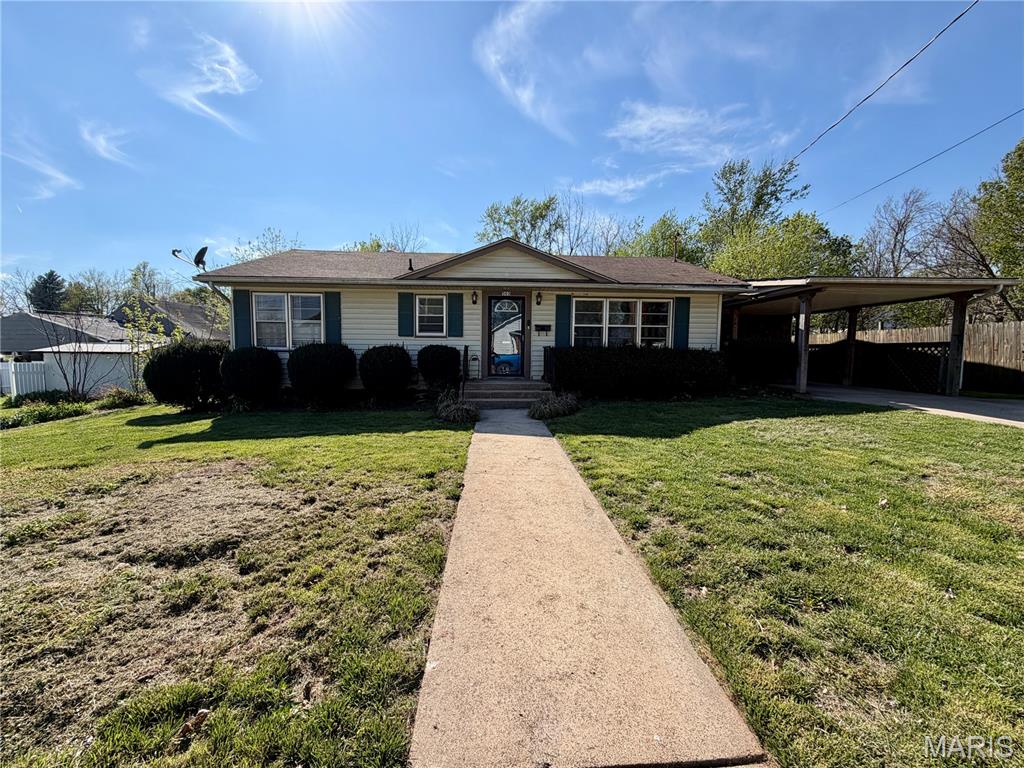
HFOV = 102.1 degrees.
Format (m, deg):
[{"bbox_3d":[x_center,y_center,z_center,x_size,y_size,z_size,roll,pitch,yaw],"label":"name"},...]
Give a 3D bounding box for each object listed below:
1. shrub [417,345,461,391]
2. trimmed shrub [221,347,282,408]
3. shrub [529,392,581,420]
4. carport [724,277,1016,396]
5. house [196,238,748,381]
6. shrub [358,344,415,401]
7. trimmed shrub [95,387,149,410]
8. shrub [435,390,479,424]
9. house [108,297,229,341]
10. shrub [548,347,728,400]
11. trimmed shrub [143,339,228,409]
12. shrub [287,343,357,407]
[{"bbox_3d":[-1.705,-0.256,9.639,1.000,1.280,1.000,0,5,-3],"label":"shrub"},{"bbox_3d":[-5.998,-0.159,9.282,1.300,1.340,1.250,0,5,-3],"label":"trimmed shrub"},{"bbox_3d":[0.878,0.368,8.715,1.050,0.500,0.950,0,5,-3],"label":"shrub"},{"bbox_3d":[9.554,-1.421,13.722,5.450,2.950,7.000,0,5,-3],"label":"carport"},{"bbox_3d":[-0.892,-2.289,14.458,13.250,4.650,9.150,0,5,-3],"label":"house"},{"bbox_3d":[-2.903,-0.200,9.484,1.220,1.390,1.200,0,5,-3],"label":"shrub"},{"bbox_3d":[-9.068,0.309,9.268,1.000,0.470,0.950,0,5,-3],"label":"trimmed shrub"},{"bbox_3d":[-1.094,0.379,8.166,0.850,0.570,0.820,0,5,-3],"label":"shrub"},{"bbox_3d":[-26.316,-3.656,31.786,8.600,5.300,8.500,0,5,-3],"label":"house"},{"bbox_3d":[2.857,-0.245,9.868,3.900,1.250,1.000,0,5,-3],"label":"shrub"},{"bbox_3d":[-7.619,-0.256,9.293,1.600,1.500,1.500,0,5,-3],"label":"trimmed shrub"},{"bbox_3d":[-4.362,-0.210,9.309,1.480,1.450,1.400,0,5,-3],"label":"shrub"}]

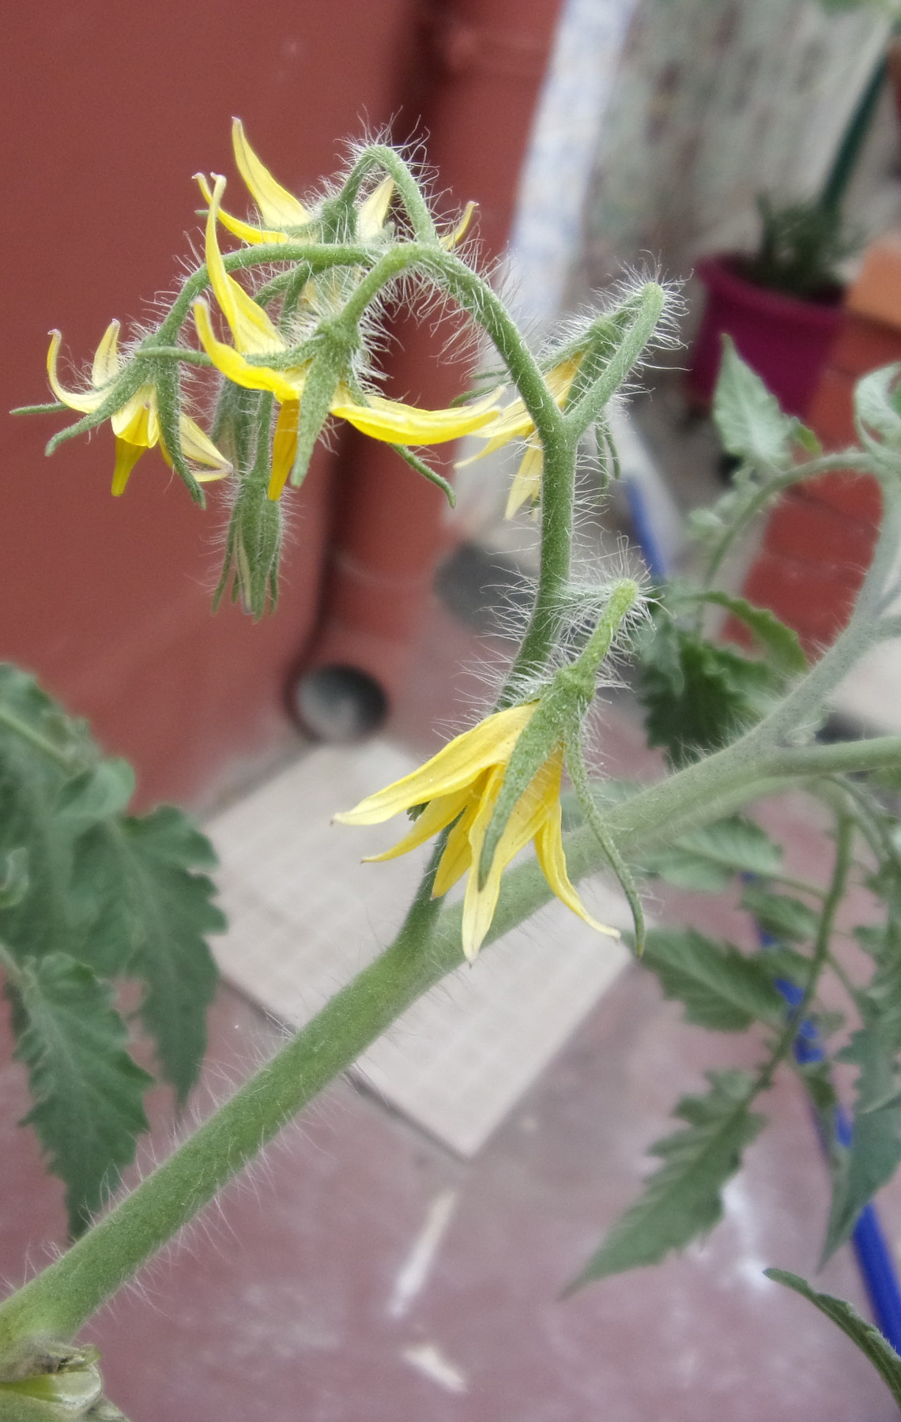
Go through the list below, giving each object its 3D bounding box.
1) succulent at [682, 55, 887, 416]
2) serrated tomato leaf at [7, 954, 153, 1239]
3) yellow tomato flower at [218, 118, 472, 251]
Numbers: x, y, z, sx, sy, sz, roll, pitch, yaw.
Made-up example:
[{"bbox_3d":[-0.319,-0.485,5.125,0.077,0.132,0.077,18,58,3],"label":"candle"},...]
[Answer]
[{"bbox_3d":[0.430,-0.612,1.700,0.225,0.400,0.215,13,29,0],"label":"succulent"},{"bbox_3d":[-0.047,0.050,0.168,0.018,0.036,0.009,-7,12,-17],"label":"serrated tomato leaf"},{"bbox_3d":[-0.009,-0.044,0.113,0.022,0.013,0.019,19,30,11],"label":"yellow tomato flower"}]

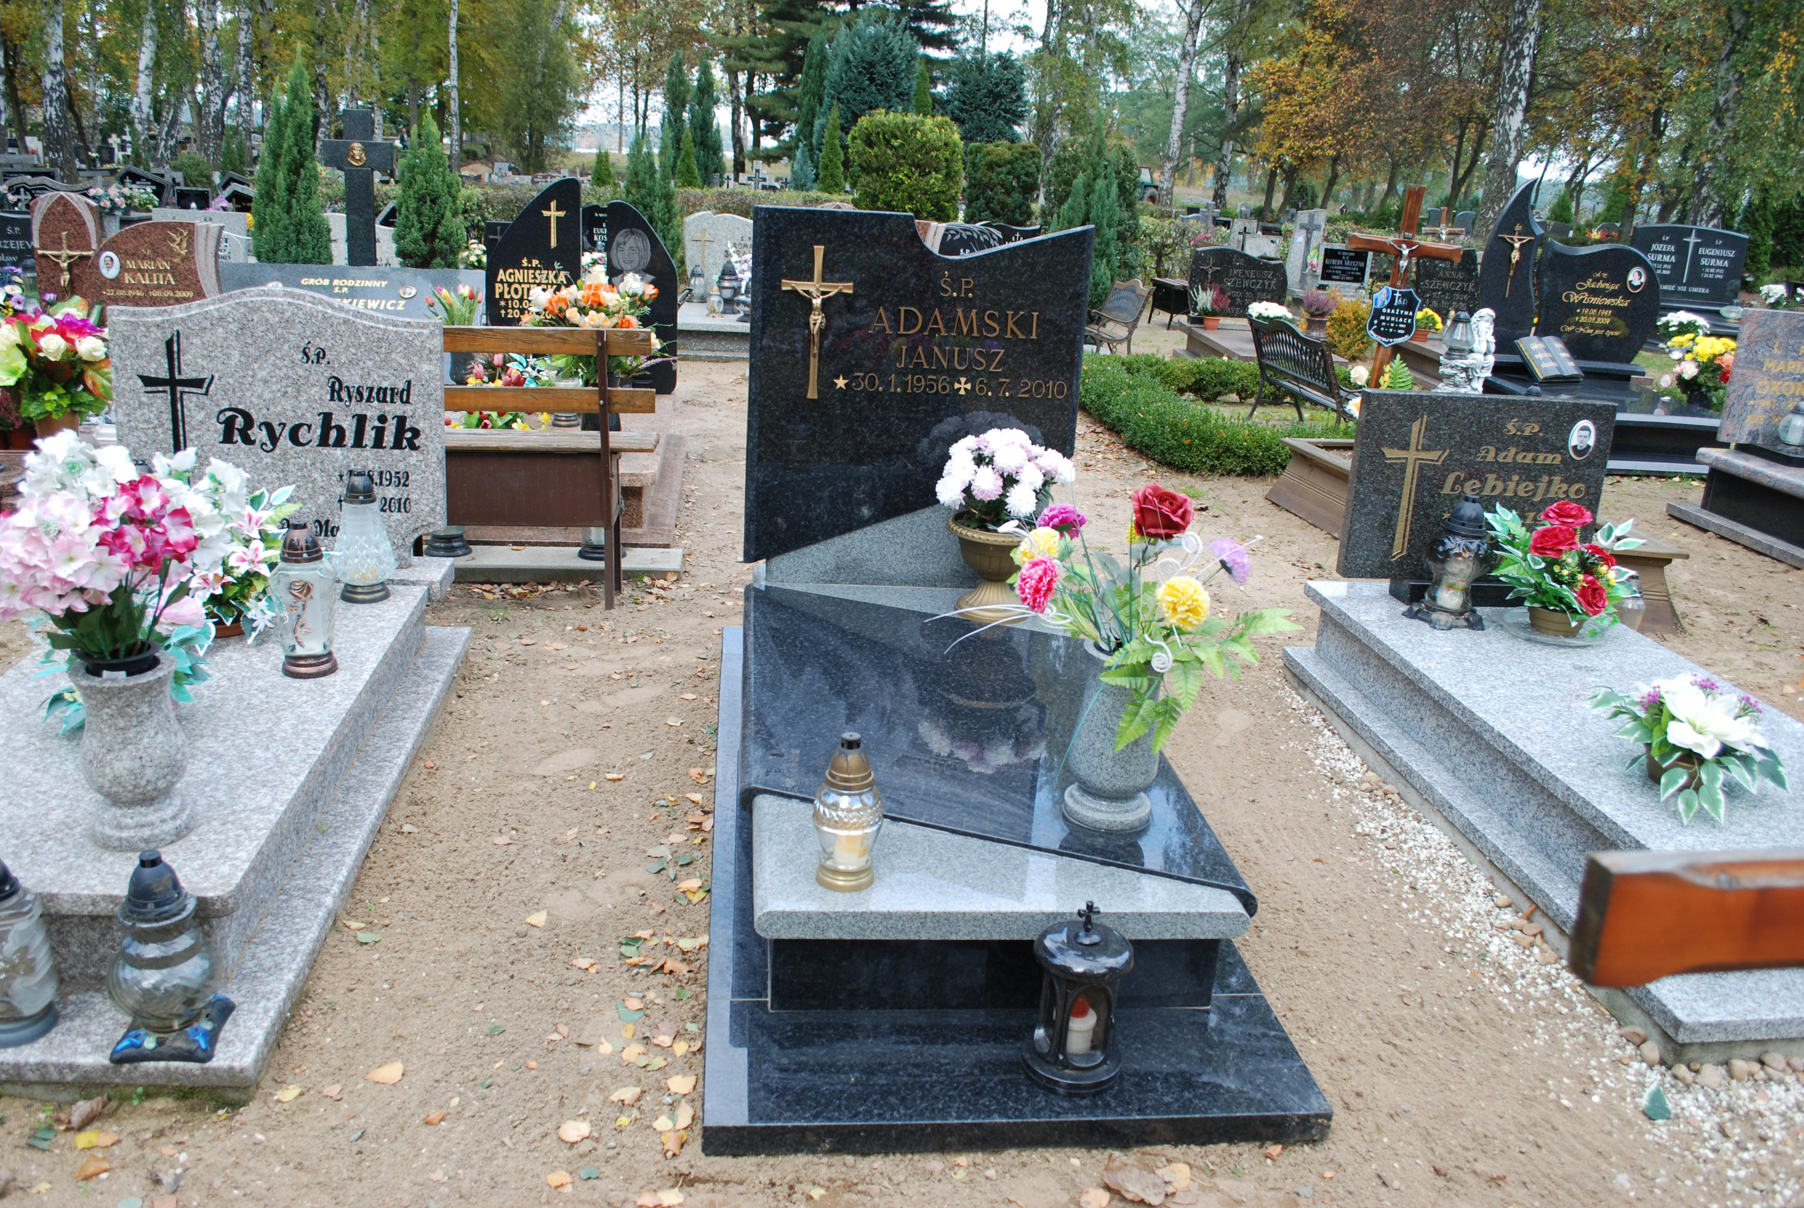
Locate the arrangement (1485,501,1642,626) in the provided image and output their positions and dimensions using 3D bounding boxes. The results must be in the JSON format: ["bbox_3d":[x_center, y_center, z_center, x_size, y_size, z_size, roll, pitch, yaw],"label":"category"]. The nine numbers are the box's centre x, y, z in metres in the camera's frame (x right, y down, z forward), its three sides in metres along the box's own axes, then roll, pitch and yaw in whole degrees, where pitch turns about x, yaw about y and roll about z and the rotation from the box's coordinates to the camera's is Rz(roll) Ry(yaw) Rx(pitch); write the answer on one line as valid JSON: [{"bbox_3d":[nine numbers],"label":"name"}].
[{"bbox_3d":[1.897,-0.105,3.858,0.450,0.360,0.350,1,19,-8],"label":"arrangement"}]

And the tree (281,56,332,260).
[{"bbox_3d":[-3.438,-2.189,7.816,0.360,1.850,0.360,1,18,-6],"label":"tree"}]

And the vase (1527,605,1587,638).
[{"bbox_3d":[1.905,0.040,3.933,0.165,0.085,0.165,1,19,-8],"label":"vase"}]

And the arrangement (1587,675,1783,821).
[{"bbox_3d":[1.633,0.277,2.793,0.340,0.190,0.310,1,18,-6],"label":"arrangement"}]

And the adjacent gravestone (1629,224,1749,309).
[{"bbox_3d":[8.634,-3.746,14.981,1.430,0.830,0.120,1,19,-10],"label":"adjacent gravestone"}]

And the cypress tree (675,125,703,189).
[{"bbox_3d":[-3.872,-7.760,24.530,0.530,1.680,0.530,1,19,-8],"label":"cypress tree"}]

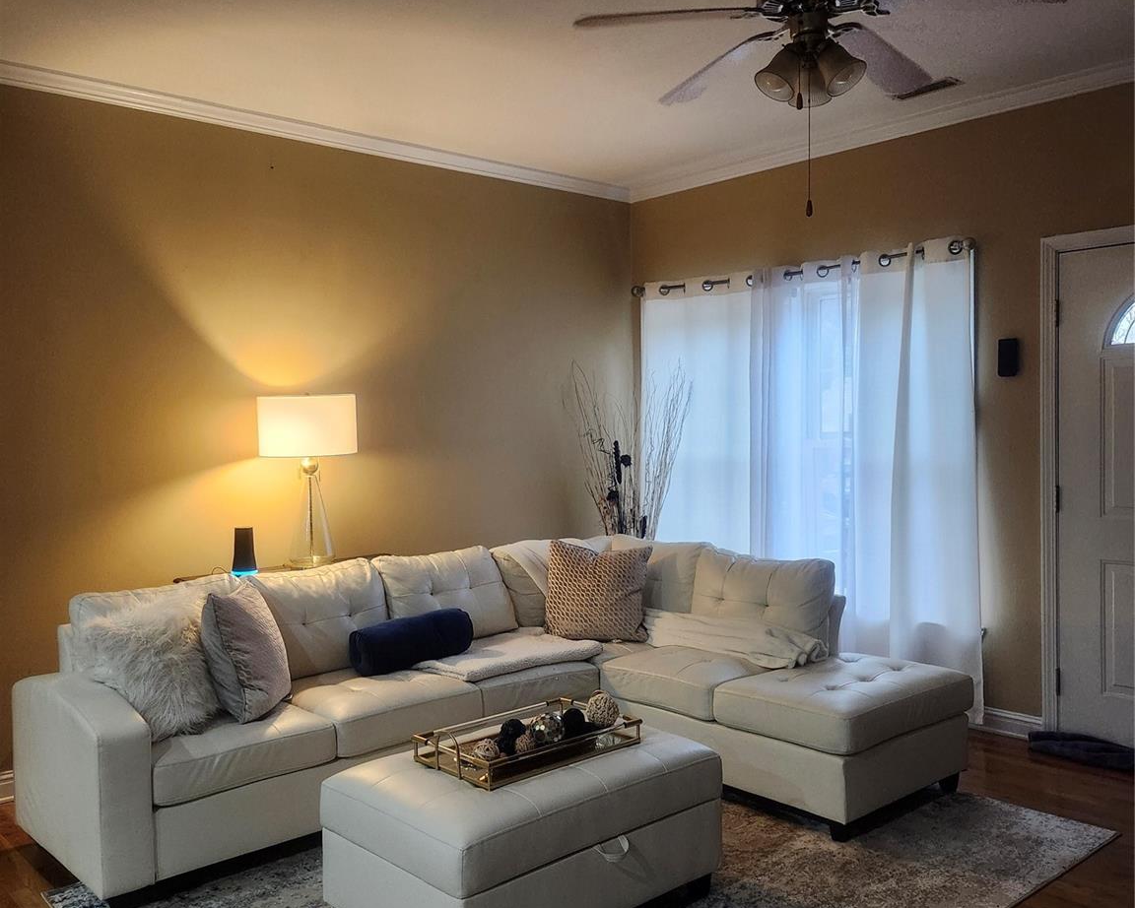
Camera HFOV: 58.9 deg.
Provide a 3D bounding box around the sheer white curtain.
[{"bbox_3d":[1.121,0.107,5.096,0.110,2.127,2.015,-3,2,-42],"label":"sheer white curtain"}]

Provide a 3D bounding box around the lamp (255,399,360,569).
[{"bbox_3d":[-1.112,0.115,4.343,0.410,0.740,0.410,-3,2,-42],"label":"lamp"}]

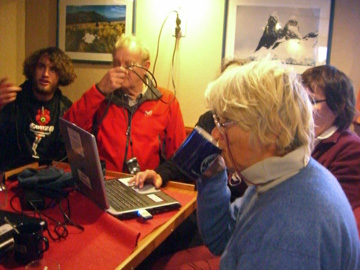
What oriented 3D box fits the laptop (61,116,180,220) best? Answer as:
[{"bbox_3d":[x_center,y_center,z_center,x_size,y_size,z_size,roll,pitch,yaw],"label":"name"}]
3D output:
[{"bbox_3d":[-0.217,0.098,1.400,0.312,0.273,0.357,-3,11,-32],"label":"laptop"}]

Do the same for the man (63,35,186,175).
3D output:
[{"bbox_3d":[-0.305,0.203,1.773,0.580,1.300,0.680,5,10,13],"label":"man"}]

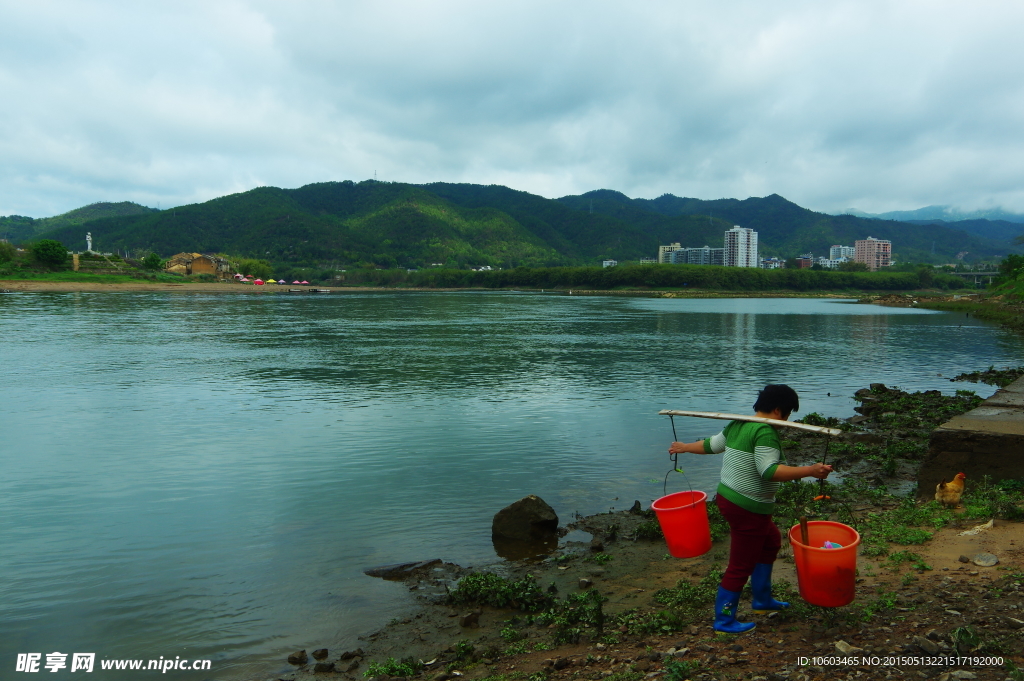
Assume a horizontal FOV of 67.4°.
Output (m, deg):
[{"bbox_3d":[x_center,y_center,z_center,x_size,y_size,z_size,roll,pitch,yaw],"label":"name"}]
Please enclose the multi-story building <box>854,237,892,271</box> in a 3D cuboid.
[{"bbox_3d":[376.000,-89.000,798.000,26.000,38.000,26.000,-2,5,-22],"label":"multi-story building"}]

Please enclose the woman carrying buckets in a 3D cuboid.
[{"bbox_3d":[1.490,1.000,4.740,0.700,1.490,0.930,-2,5,-27],"label":"woman carrying buckets"}]

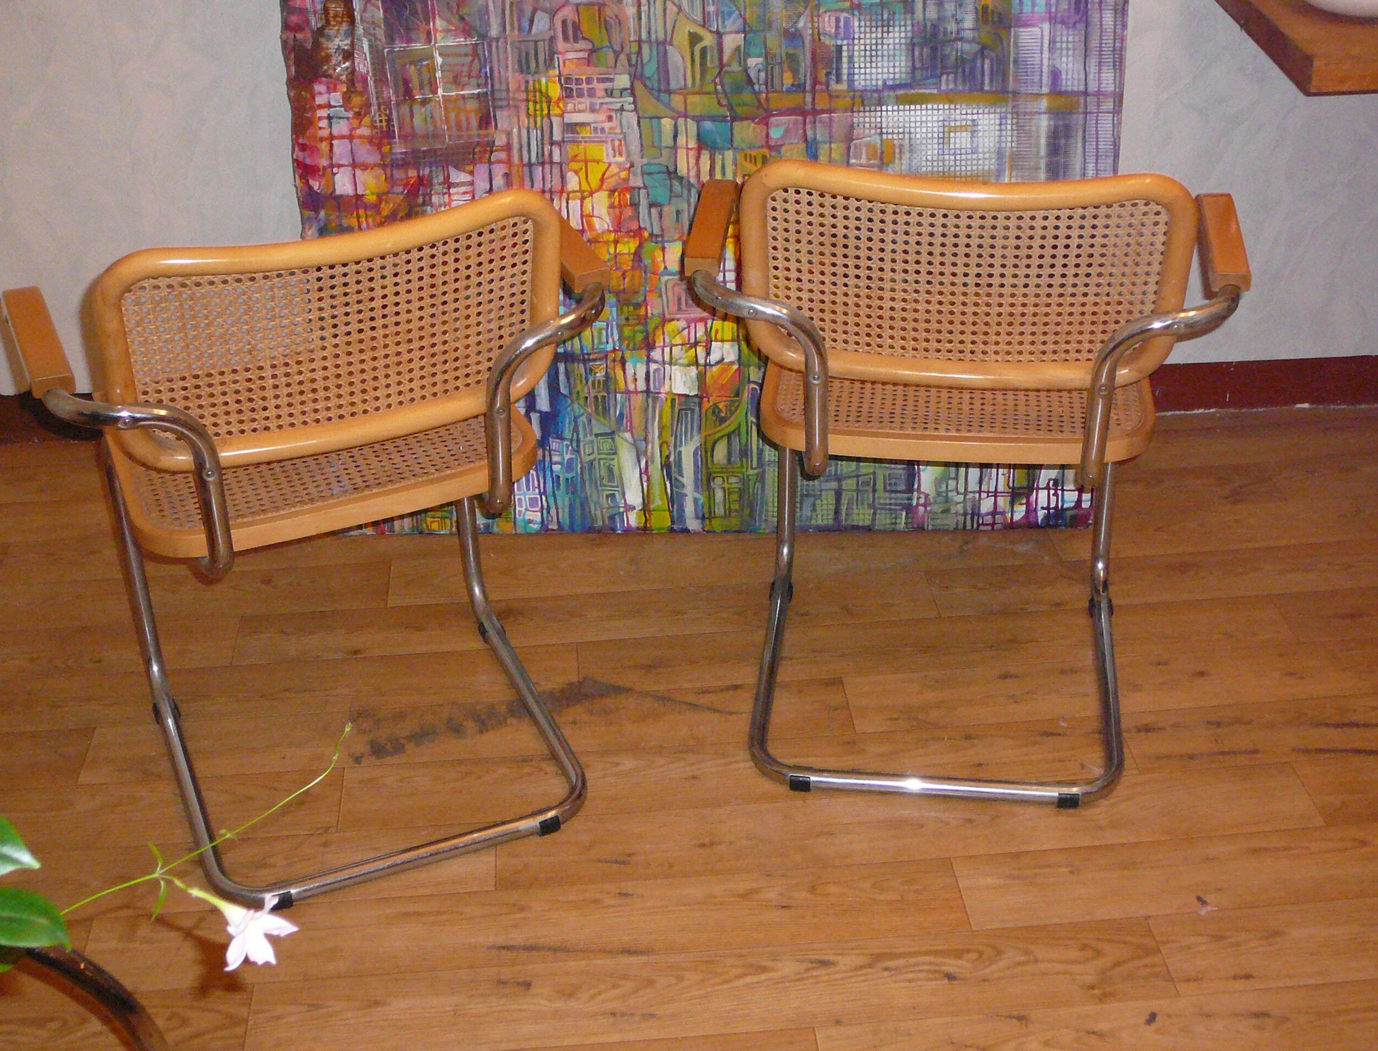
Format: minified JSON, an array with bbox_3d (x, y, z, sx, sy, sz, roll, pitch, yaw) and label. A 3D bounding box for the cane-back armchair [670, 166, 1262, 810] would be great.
[{"bbox_3d":[0.319,-0.132,2.210,0.604,0.828,0.608,3,31,7],"label":"cane-back armchair"}]

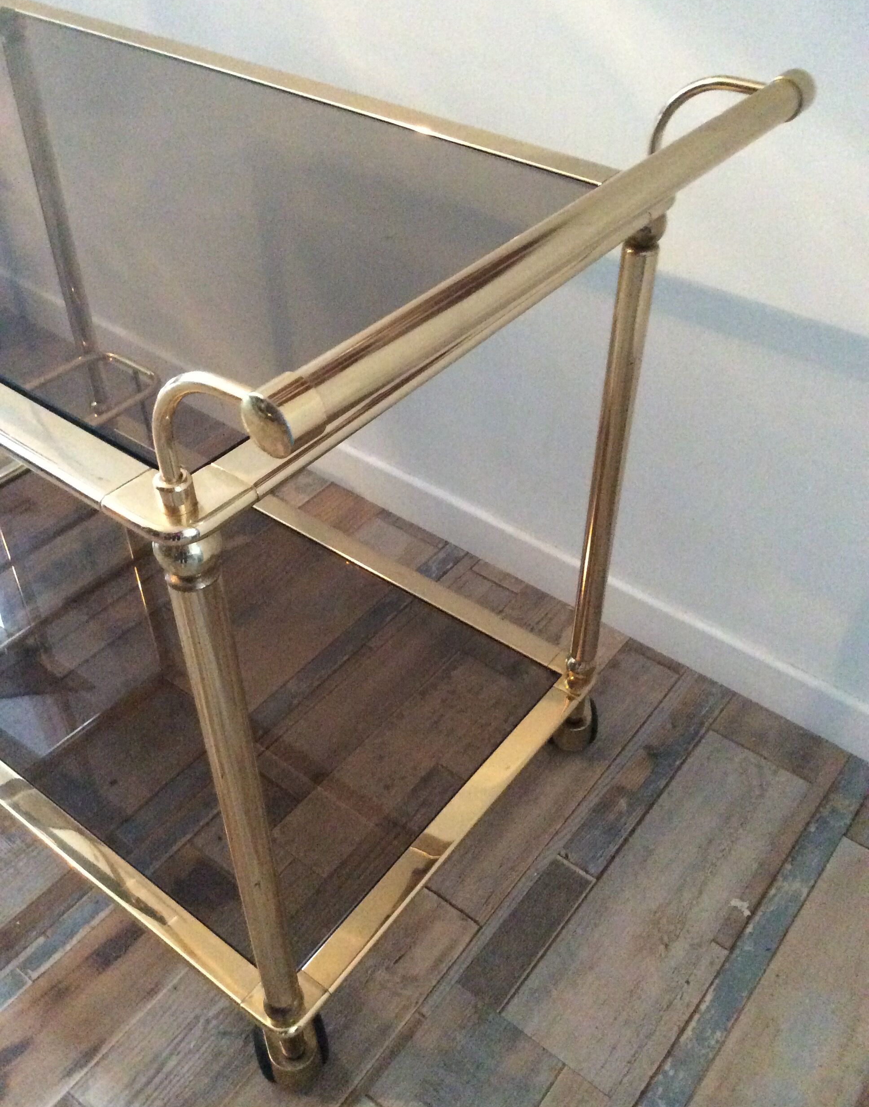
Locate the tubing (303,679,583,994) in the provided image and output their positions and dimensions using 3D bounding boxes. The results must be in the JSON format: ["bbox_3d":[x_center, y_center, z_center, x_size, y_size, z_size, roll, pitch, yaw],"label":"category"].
[{"bbox_3d":[0.019,0.243,0.960,0.033,0.011,0.370,27,49,27],"label":"tubing"}]

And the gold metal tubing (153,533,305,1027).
[{"bbox_3d":[-0.116,0.172,0.664,0.030,0.502,0.030,27,49,27],"label":"gold metal tubing"}]

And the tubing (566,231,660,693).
[{"bbox_3d":[0.149,-0.060,0.919,0.030,0.502,0.030,27,49,27],"label":"tubing"}]

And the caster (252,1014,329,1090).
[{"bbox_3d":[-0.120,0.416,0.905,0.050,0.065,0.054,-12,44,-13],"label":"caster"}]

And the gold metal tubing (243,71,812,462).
[{"bbox_3d":[0.079,-0.165,0.524,0.025,0.025,0.460,28,48,27],"label":"gold metal tubing"}]

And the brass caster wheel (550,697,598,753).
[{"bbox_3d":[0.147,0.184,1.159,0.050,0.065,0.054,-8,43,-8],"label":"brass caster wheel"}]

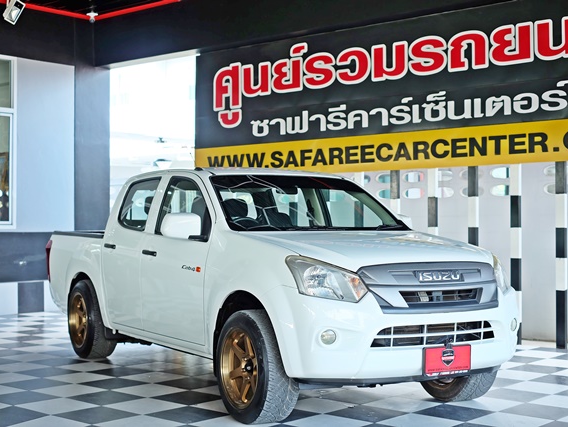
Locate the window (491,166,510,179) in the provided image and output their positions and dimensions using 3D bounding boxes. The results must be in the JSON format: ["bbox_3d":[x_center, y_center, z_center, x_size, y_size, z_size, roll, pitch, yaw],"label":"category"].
[{"bbox_3d":[2.336,-0.430,10.027,0.285,0.127,0.060,0,-1,40],"label":"window"}]

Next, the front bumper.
[{"bbox_3d":[0.773,0.678,5.572,1.740,0.535,0.600,1,-1,-30],"label":"front bumper"}]

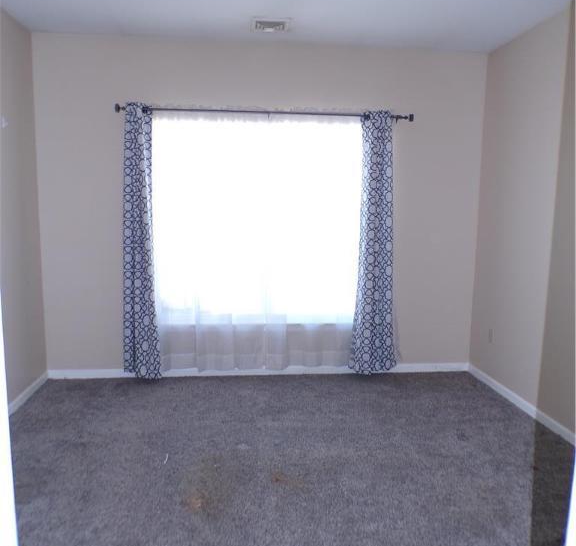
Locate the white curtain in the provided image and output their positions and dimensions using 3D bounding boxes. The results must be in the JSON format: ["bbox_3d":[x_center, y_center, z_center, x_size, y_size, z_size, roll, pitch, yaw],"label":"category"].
[{"bbox_3d":[-0.197,-0.231,4.260,1.820,2.090,0.080,0,7,-6],"label":"white curtain"}]

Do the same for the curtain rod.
[{"bbox_3d":[-0.151,-1.230,4.112,2.310,0.070,0.090,0,7,-6],"label":"curtain rod"}]

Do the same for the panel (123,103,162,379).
[{"bbox_3d":[-1.125,-0.206,4.152,0.260,2.145,0.120,0,7,-6],"label":"panel"}]

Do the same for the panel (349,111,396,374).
[{"bbox_3d":[0.696,-0.205,4.331,0.340,2.125,0.120,0,7,-6],"label":"panel"}]

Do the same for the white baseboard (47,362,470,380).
[{"bbox_3d":[-0.176,0.822,4.463,3.541,0.070,0.018,0,7,-6],"label":"white baseboard"}]

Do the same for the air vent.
[{"bbox_3d":[-0.119,-1.719,3.732,0.290,0.030,0.310,0,7,-6],"label":"air vent"}]

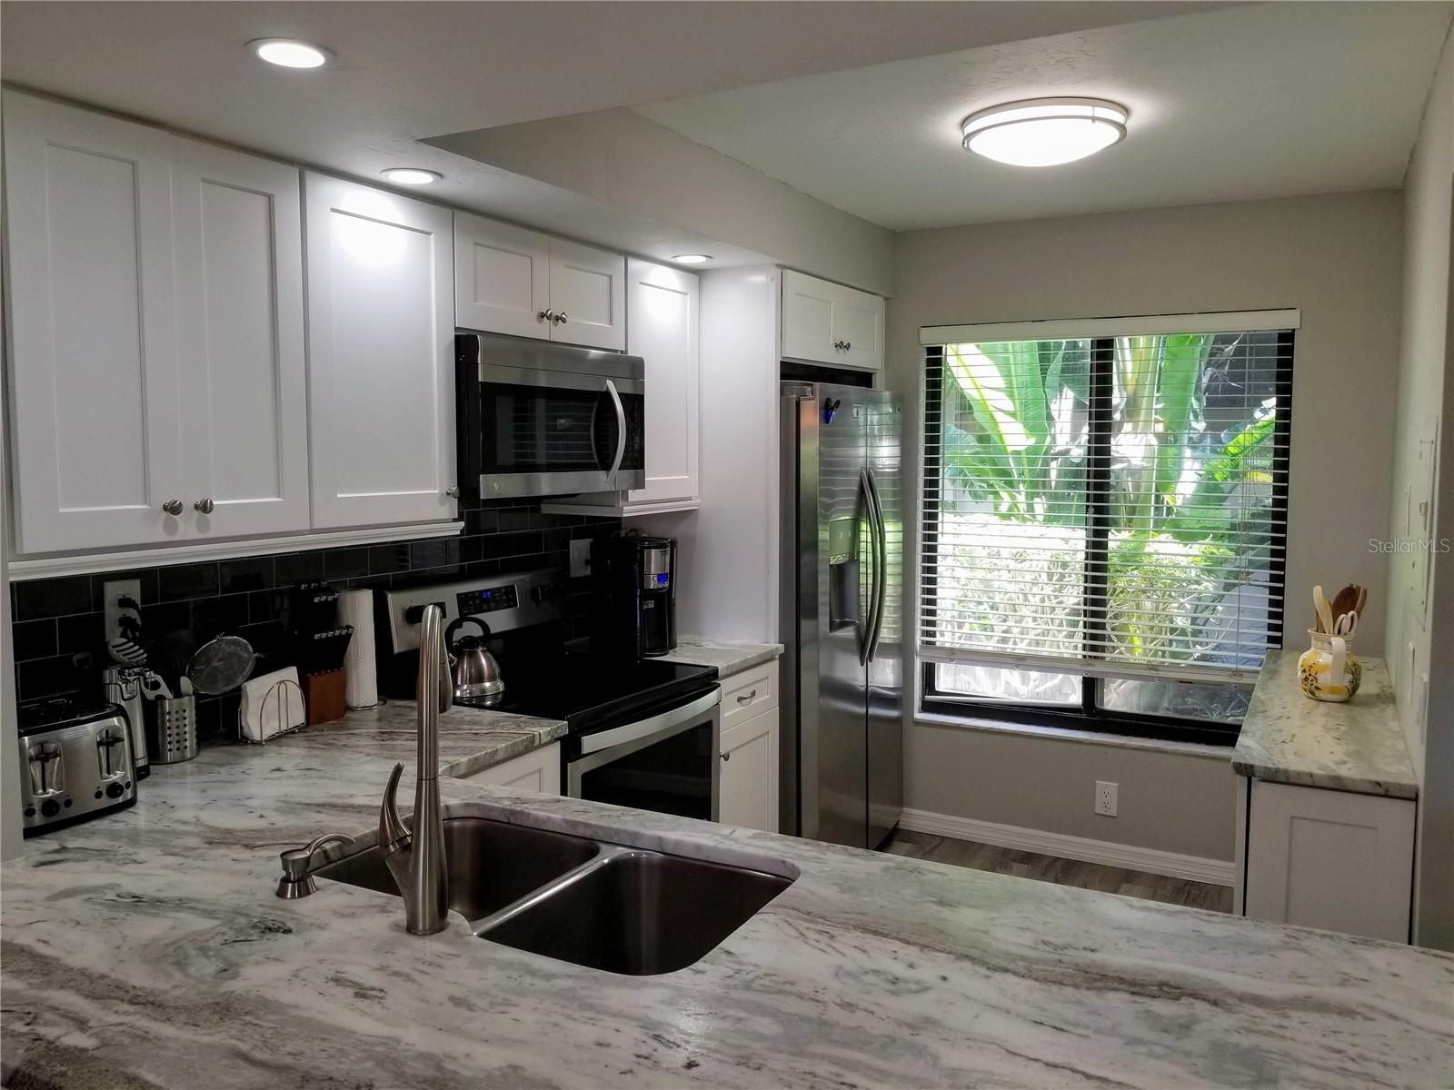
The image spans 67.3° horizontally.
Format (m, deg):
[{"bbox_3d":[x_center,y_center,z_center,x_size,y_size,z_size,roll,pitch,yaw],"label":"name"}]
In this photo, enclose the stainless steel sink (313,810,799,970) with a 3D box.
[{"bbox_3d":[-0.279,0.648,1.722,0.736,0.216,0.465,3,6,28],"label":"stainless steel sink"}]

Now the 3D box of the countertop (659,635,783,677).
[{"bbox_3d":[-0.203,0.353,3.601,0.657,0.033,0.427,3,6,28],"label":"countertop"}]

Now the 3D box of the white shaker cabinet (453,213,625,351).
[{"bbox_3d":[-0.622,-0.703,3.051,0.337,0.294,0.763,3,6,28],"label":"white shaker cabinet"}]

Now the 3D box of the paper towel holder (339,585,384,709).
[{"bbox_3d":[-0.944,0.265,2.819,0.125,0.300,0.125,3,5,29],"label":"paper towel holder"}]

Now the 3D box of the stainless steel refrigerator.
[{"bbox_3d":[0.202,0.316,4.194,0.782,1.801,0.910,3,6,28],"label":"stainless steel refrigerator"}]

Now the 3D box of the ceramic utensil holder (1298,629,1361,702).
[{"bbox_3d":[1.700,0.341,3.082,0.163,0.185,0.180,1,5,17],"label":"ceramic utensil holder"}]

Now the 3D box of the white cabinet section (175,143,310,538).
[{"bbox_3d":[-1.115,-0.408,2.285,0.328,0.765,0.302,3,6,28],"label":"white cabinet section"}]

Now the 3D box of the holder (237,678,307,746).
[{"bbox_3d":[-1.057,0.375,2.539,0.070,0.128,0.167,1,5,12],"label":"holder"}]

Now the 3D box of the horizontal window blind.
[{"bbox_3d":[1.367,-0.160,4.106,1.340,1.330,0.060,3,5,29],"label":"horizontal window blind"}]

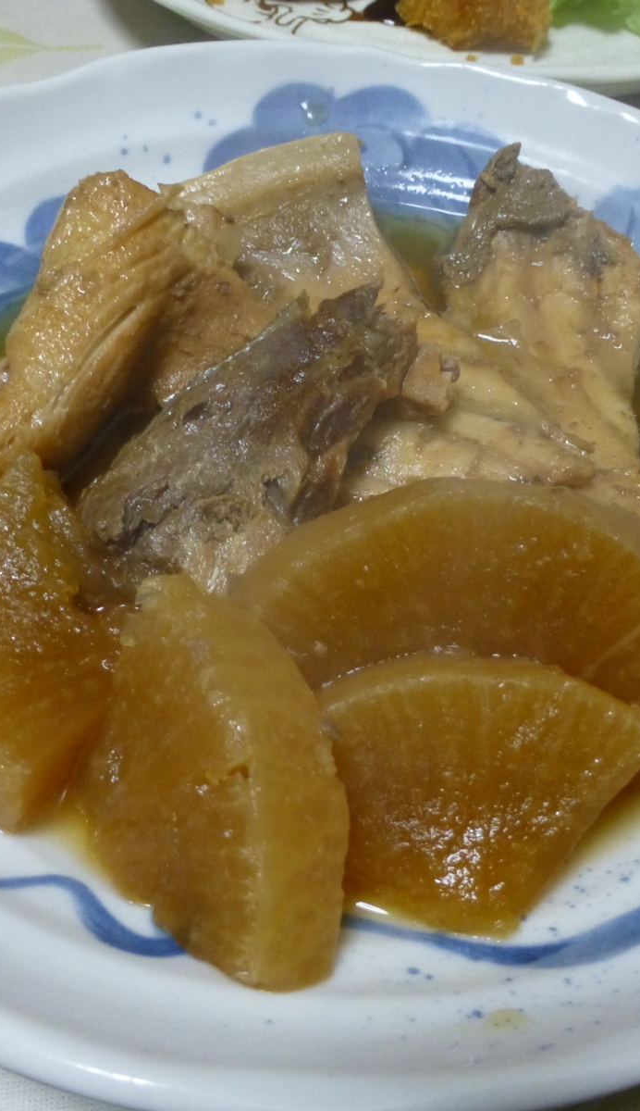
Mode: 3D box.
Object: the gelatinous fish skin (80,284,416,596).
[{"bbox_3d":[-0.009,-0.018,0.191,0.038,0.031,0.068,33,57,20],"label":"gelatinous fish skin"}]

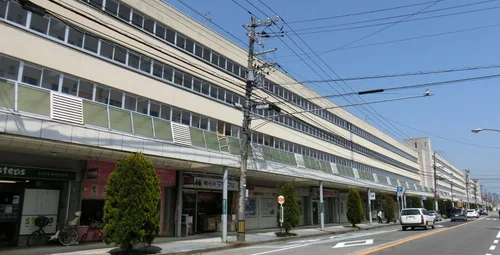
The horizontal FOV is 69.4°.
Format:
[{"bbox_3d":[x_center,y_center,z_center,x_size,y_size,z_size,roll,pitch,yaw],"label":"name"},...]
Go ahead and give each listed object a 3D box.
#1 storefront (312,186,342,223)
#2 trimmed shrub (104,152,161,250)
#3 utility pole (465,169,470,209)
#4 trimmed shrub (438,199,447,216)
[{"bbox_3d":[6.434,7.452,34.226,2.000,3.250,6.400,-9,-15,34],"label":"storefront"},{"bbox_3d":[-4.042,2.579,12.722,1.800,3.410,1.800,-9,-16,34],"label":"trimmed shrub"},{"bbox_3d":[59.392,17.788,98.588,1.600,11.500,0.800,-9,-15,34],"label":"utility pole"},{"bbox_3d":[35.757,14.930,67.404,1.500,3.340,1.500,-9,-16,34],"label":"trimmed shrub"}]

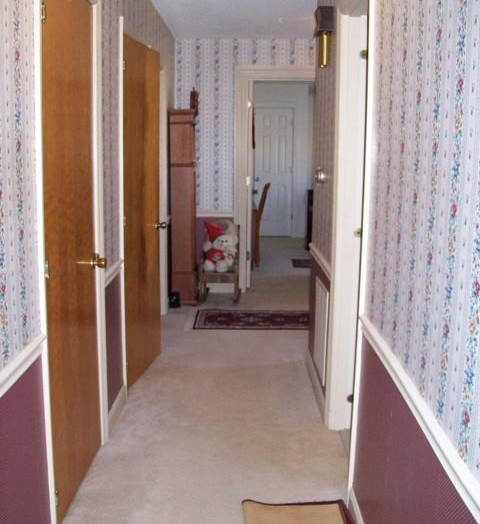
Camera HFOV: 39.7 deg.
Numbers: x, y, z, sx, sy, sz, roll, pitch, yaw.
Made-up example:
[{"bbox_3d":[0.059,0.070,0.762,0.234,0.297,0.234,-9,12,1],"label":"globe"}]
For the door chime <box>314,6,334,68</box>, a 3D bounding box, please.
[{"bbox_3d":[0.446,-1.192,3.588,0.085,0.315,0.180,1,10,0],"label":"door chime"}]

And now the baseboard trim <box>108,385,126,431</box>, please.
[{"bbox_3d":[-0.662,0.785,3.616,0.016,0.088,0.540,1,10,0],"label":"baseboard trim"}]

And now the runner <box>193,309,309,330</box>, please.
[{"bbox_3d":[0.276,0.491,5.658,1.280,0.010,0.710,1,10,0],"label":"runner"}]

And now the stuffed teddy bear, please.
[{"bbox_3d":[-0.173,-0.144,6.265,0.330,0.460,0.250,1,10,0],"label":"stuffed teddy bear"}]

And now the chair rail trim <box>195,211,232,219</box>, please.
[{"bbox_3d":[-0.292,-0.460,6.535,0.450,0.060,0.025,1,10,0],"label":"chair rail trim"}]

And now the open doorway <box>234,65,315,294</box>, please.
[{"bbox_3d":[0.397,-0.765,6.531,0.900,2.200,0.140,1,10,0],"label":"open doorway"}]

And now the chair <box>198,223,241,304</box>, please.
[{"bbox_3d":[-0.189,0.021,6.333,0.400,0.700,0.470,1,10,0],"label":"chair"}]

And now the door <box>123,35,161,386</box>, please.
[{"bbox_3d":[-0.612,-0.304,4.162,0.038,2.030,0.700,2,10,10],"label":"door"}]

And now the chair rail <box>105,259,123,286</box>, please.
[{"bbox_3d":[-0.649,0.058,3.483,0.025,0.060,0.520,1,10,0],"label":"chair rail"}]

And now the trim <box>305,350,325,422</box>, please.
[{"bbox_3d":[0.457,0.727,4.044,0.016,0.088,1.090,1,10,0],"label":"trim"}]

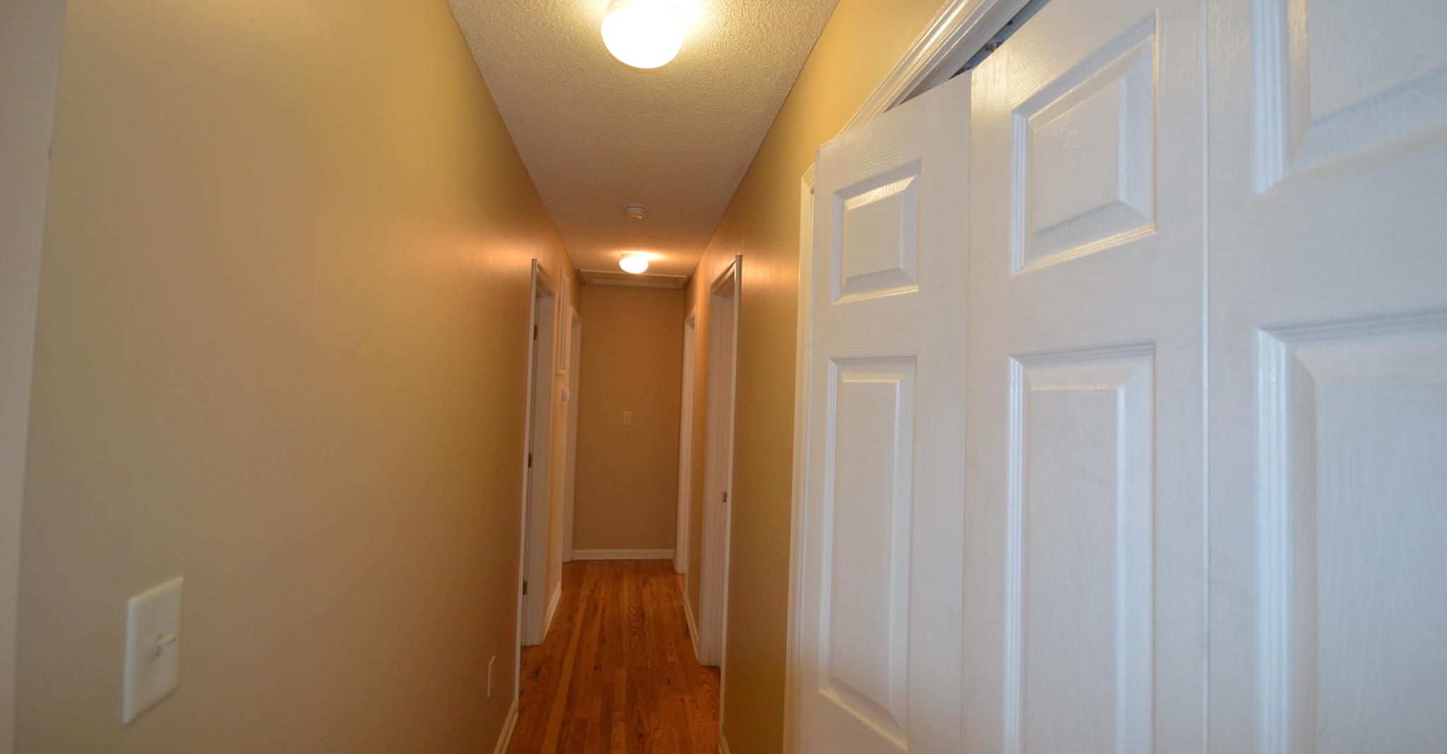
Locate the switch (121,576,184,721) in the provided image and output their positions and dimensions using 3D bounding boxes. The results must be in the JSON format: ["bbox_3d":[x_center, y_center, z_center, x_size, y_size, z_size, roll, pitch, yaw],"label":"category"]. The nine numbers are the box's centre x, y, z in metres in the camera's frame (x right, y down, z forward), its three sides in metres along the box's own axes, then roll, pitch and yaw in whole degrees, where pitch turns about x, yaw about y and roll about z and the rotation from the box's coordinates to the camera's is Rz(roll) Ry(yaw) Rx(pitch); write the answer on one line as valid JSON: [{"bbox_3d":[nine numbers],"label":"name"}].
[{"bbox_3d":[-0.564,0.269,0.602,0.016,0.116,0.071,2,-1,-9],"label":"switch"}]

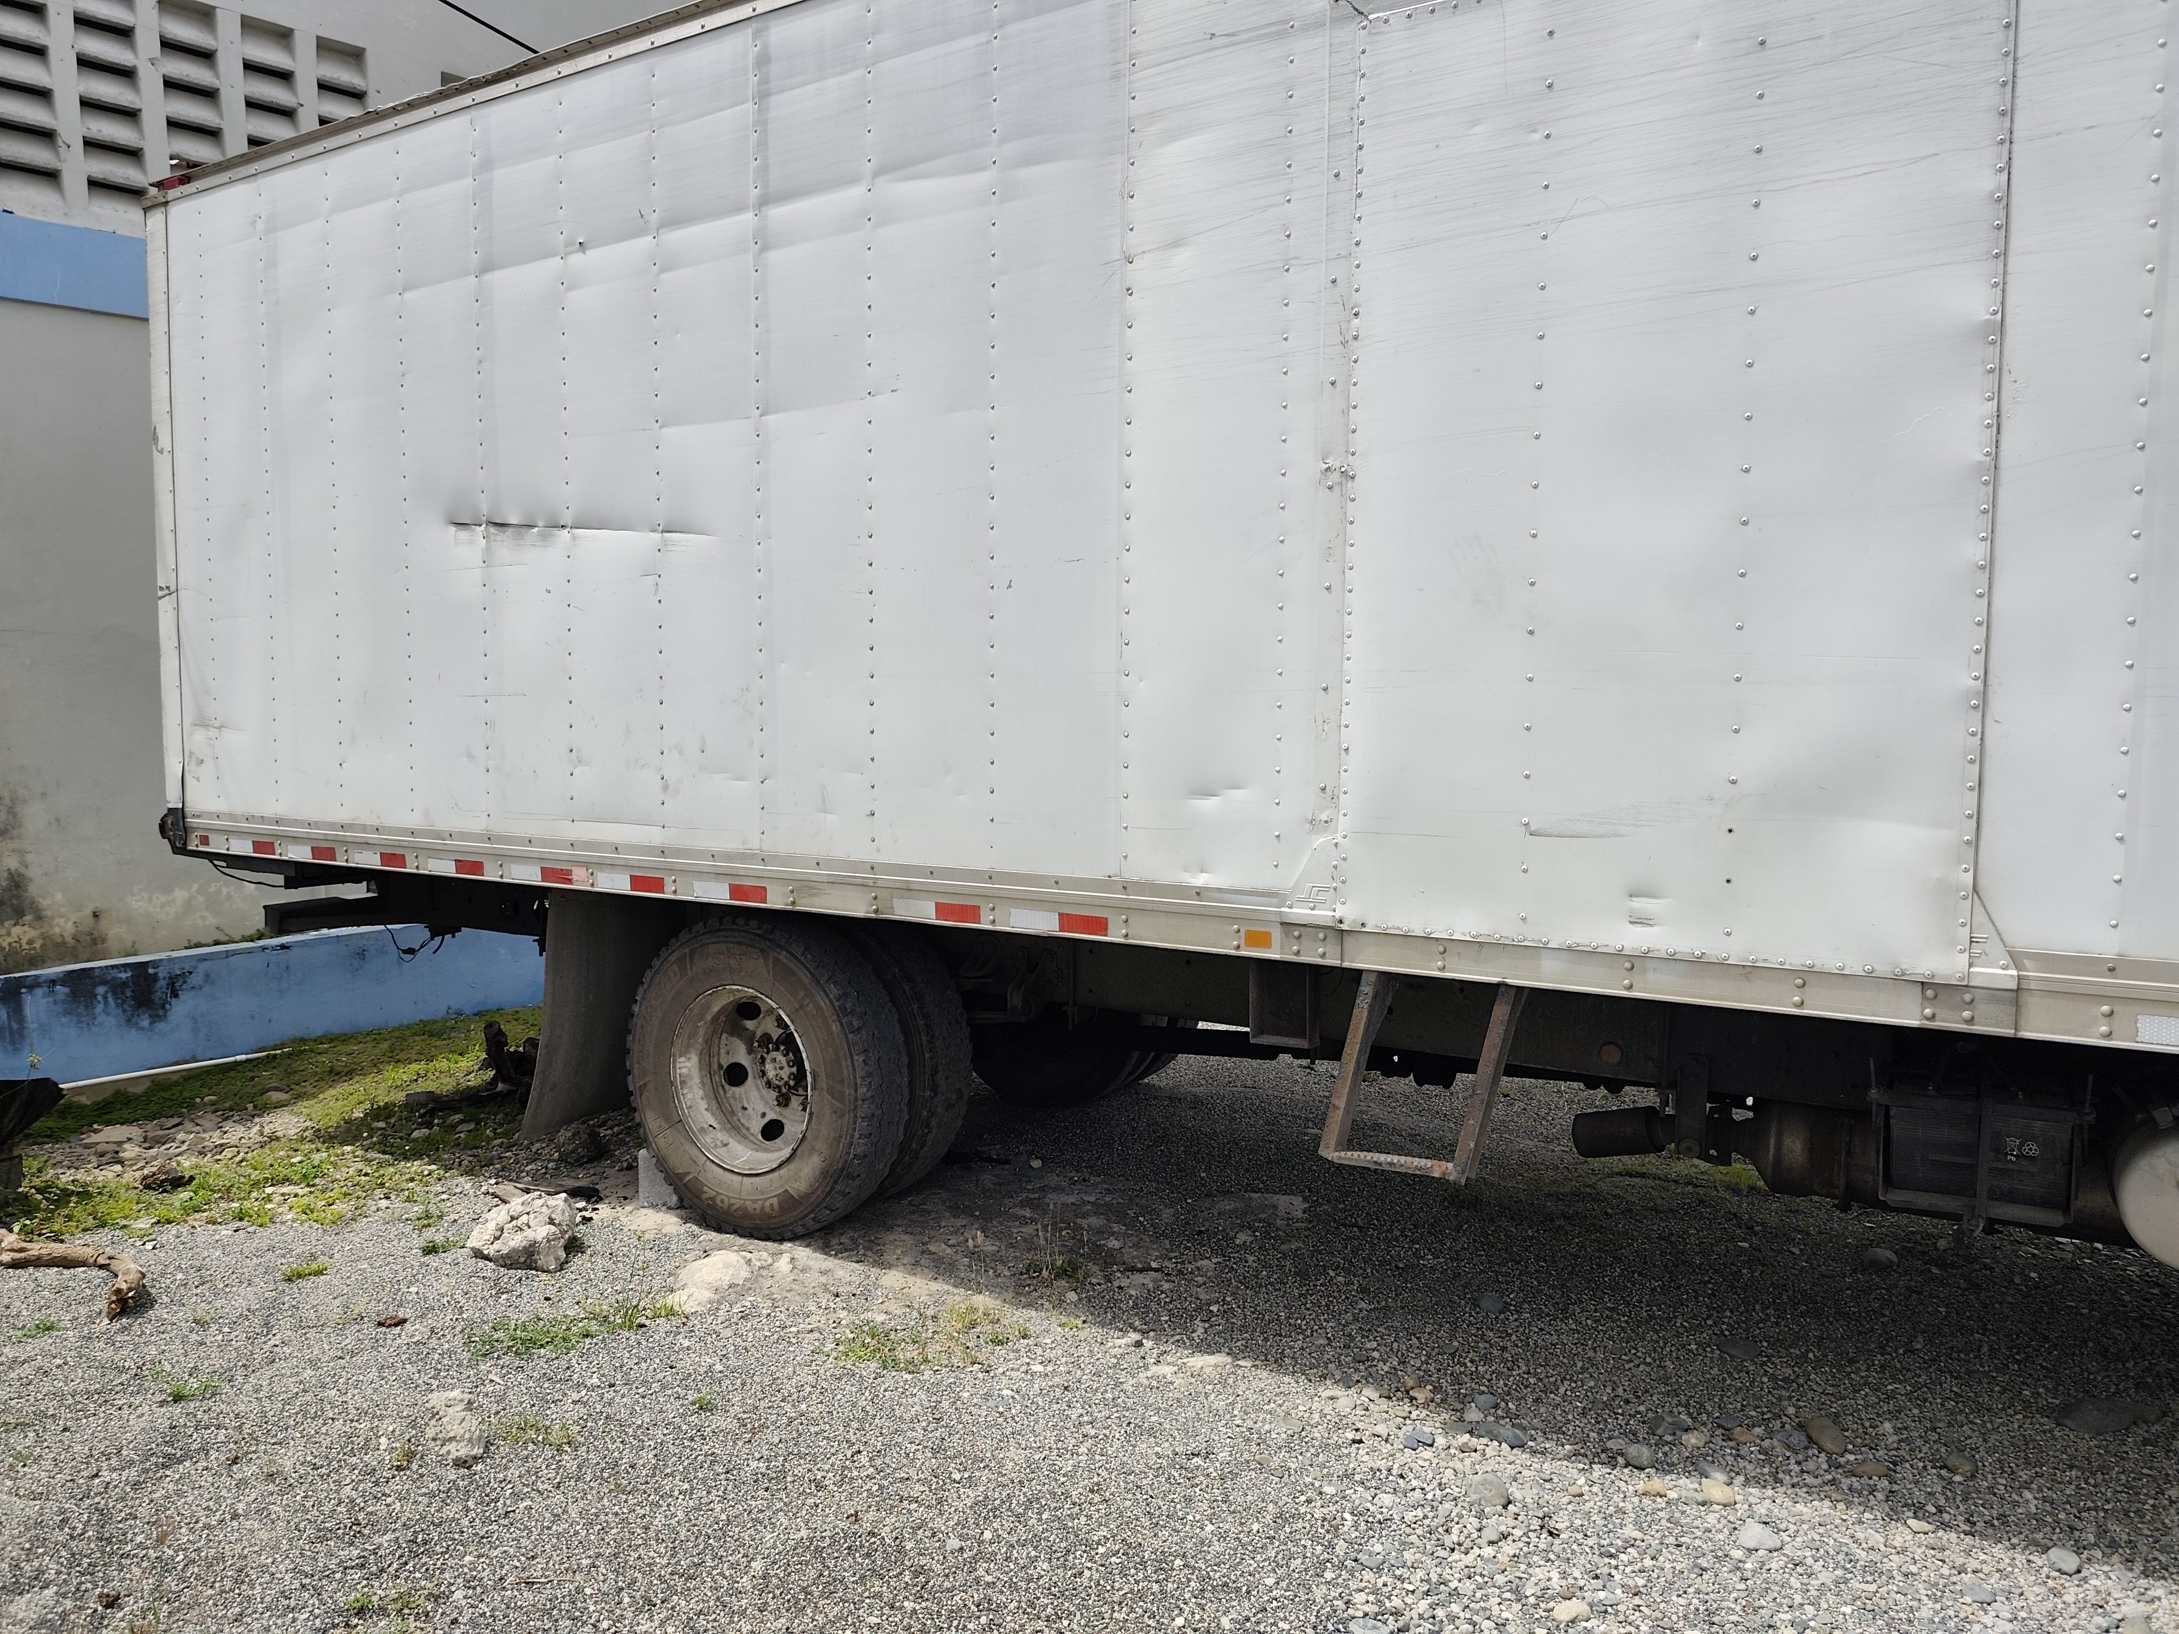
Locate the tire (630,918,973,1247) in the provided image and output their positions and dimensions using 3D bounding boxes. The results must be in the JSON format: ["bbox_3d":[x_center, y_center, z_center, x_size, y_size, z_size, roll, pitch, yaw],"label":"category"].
[{"bbox_3d":[-0.950,0.812,4.753,0.985,0.970,0.614,3,4,30],"label":"tire"}]

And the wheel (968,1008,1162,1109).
[{"bbox_3d":[-0.152,0.739,6.125,0.985,0.970,0.275,3,4,30],"label":"wheel"}]

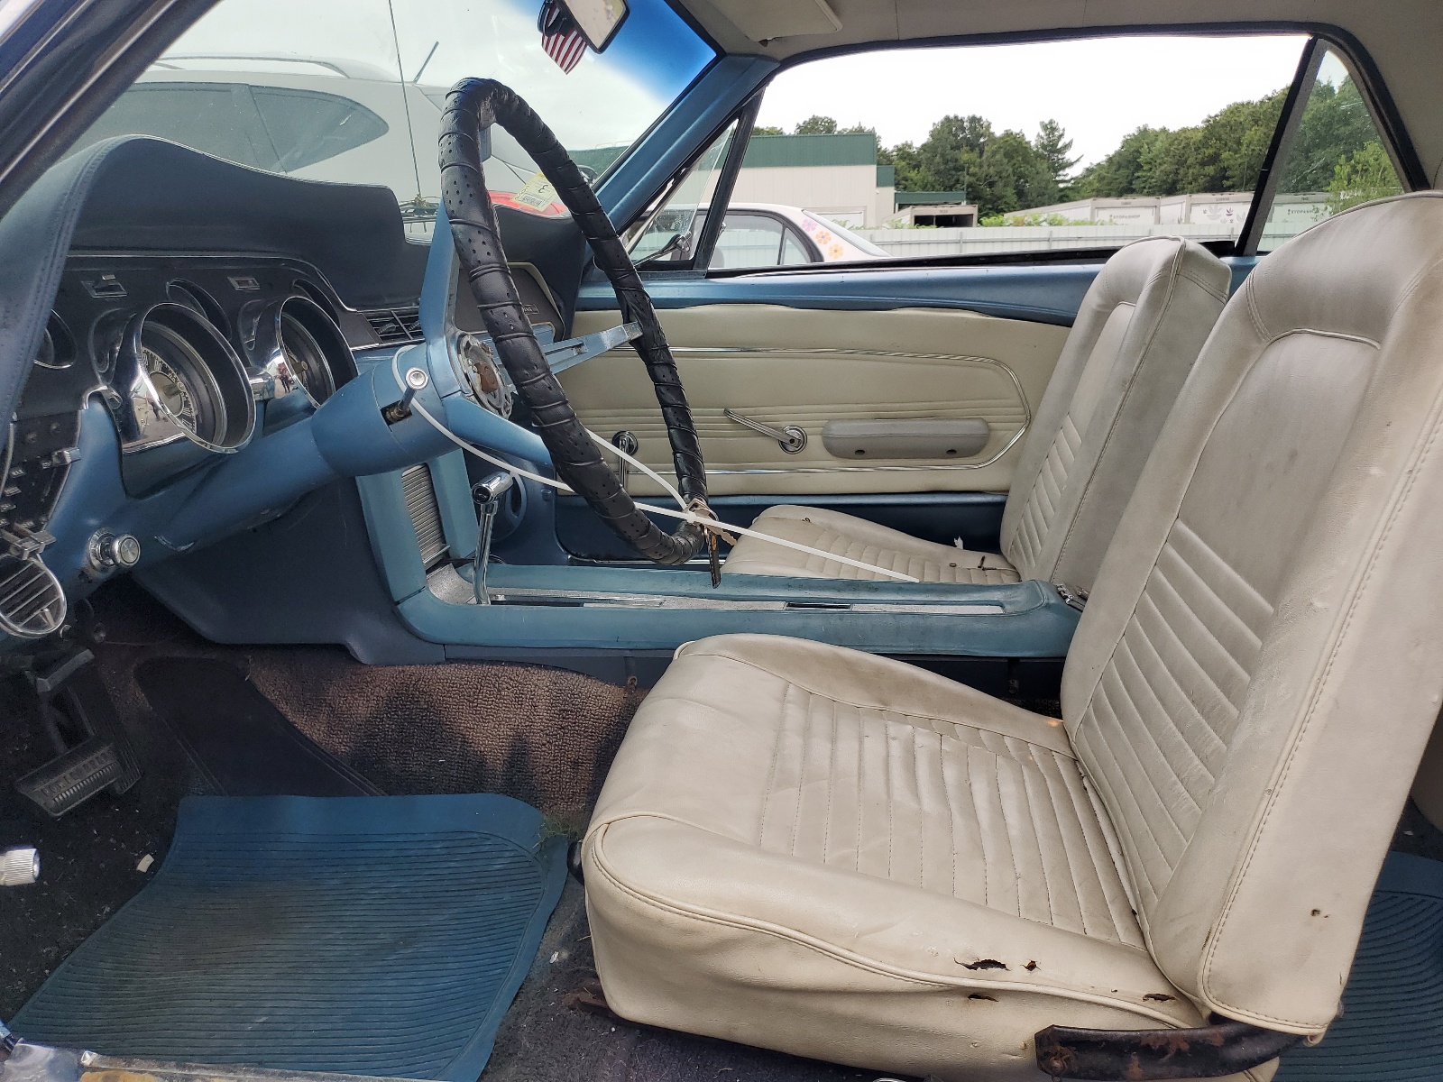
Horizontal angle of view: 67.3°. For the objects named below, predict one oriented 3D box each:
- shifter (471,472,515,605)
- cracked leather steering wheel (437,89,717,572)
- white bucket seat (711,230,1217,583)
[{"bbox_3d":[-0.276,-0.004,1.337,0.048,0.160,0.080,0,14,9],"label":"shifter"},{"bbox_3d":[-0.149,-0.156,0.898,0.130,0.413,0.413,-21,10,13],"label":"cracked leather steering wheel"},{"bbox_3d":[0.325,-0.135,1.569,0.610,0.570,0.520,0,14,9],"label":"white bucket seat"}]

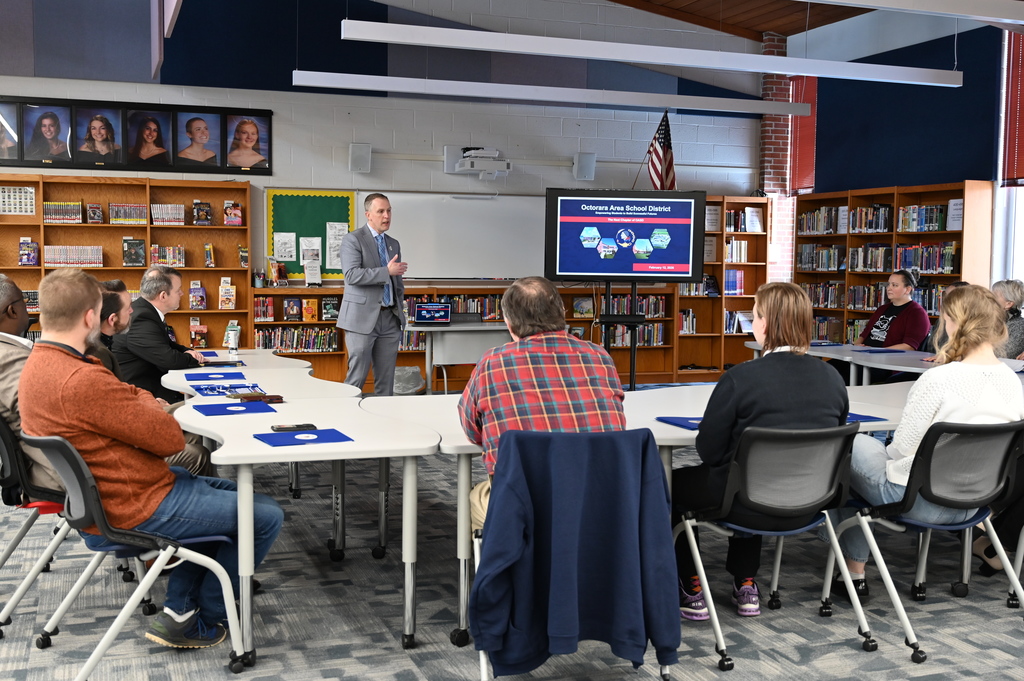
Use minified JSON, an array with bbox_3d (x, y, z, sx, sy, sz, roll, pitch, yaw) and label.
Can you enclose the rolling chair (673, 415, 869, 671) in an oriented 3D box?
[{"bbox_3d":[0.915,0.676,3.936,0.620,0.820,0.580,-1,5,-19],"label":"rolling chair"}]

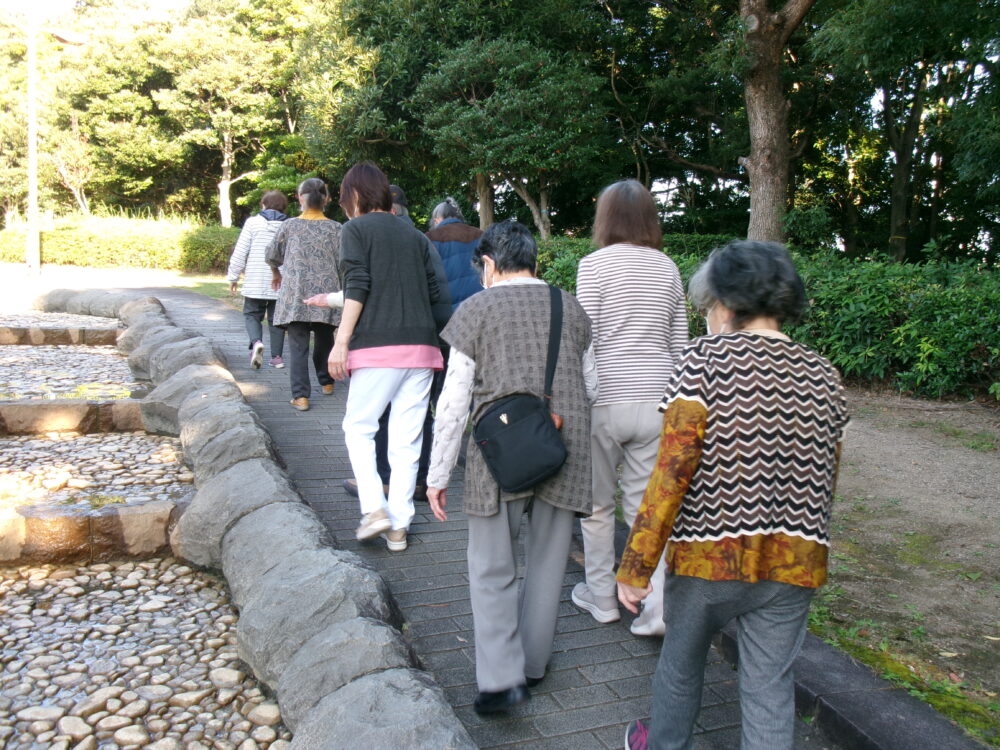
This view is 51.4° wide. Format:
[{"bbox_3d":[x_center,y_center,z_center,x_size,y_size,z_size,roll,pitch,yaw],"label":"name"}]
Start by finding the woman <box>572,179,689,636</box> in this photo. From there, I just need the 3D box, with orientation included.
[{"bbox_3d":[0.462,0.104,3.650,0.430,1.550,0.380,-1,8,-15],"label":"woman"}]

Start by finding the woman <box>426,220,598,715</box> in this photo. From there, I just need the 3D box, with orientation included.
[{"bbox_3d":[0.034,0.250,3.080,0.500,1.440,0.420,-1,8,-14],"label":"woman"}]

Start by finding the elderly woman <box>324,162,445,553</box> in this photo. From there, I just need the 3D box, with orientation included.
[{"bbox_3d":[-0.486,-0.086,4.380,0.470,1.570,0.480,-2,8,-18],"label":"elderly woman"}]

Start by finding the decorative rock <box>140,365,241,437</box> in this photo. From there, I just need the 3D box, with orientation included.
[{"bbox_3d":[-2.232,0.191,7.500,0.740,0.430,0.600,-2,8,-20],"label":"decorative rock"}]

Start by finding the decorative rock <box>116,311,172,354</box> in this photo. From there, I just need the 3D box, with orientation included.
[{"bbox_3d":[-3.794,-0.454,11.100,0.620,0.420,0.600,-2,8,-22],"label":"decorative rock"}]

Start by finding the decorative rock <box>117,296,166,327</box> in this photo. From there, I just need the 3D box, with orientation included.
[{"bbox_3d":[-4.205,-0.739,12.200,0.600,0.370,0.600,-3,8,-24],"label":"decorative rock"}]

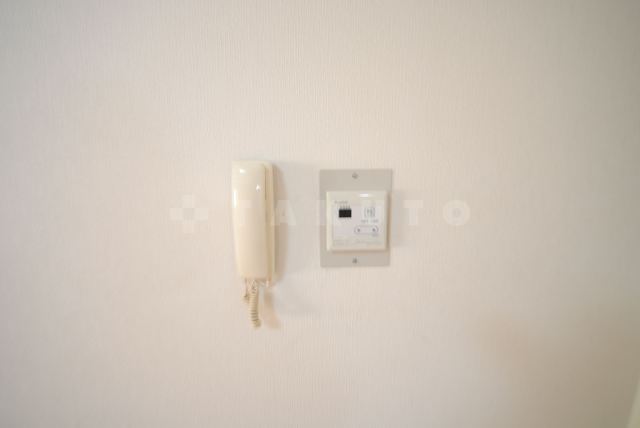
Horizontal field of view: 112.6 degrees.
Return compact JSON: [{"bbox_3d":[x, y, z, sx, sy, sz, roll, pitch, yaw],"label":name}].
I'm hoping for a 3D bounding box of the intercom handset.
[{"bbox_3d":[-0.101,0.053,0.336,0.053,0.263,0.056,0,6,0],"label":"intercom handset"}]

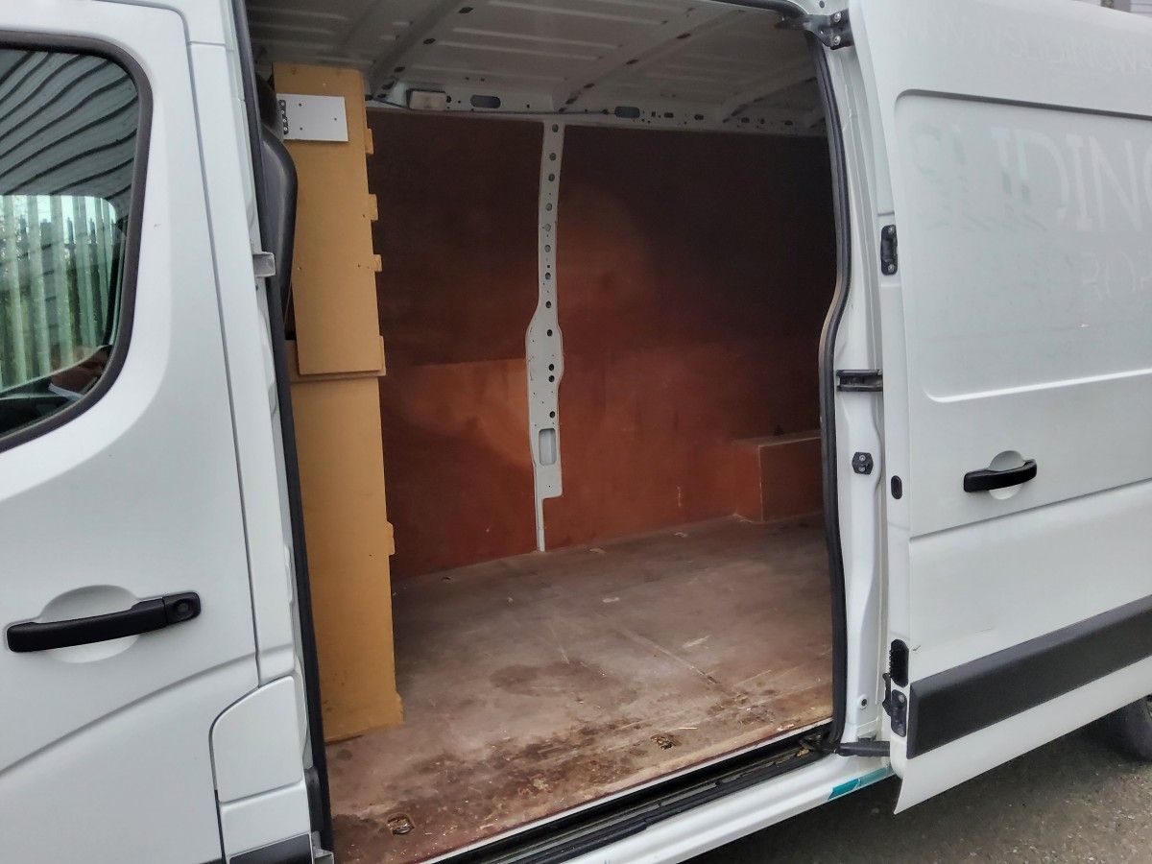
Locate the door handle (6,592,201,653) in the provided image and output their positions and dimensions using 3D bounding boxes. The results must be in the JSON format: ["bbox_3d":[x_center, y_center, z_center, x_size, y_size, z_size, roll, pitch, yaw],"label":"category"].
[{"bbox_3d":[-0.653,0.262,1.206,0.232,0.037,0.047,-7,10,-28],"label":"door handle"}]

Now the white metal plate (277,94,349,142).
[{"bbox_3d":[-0.593,-0.710,1.960,0.148,0.098,0.017,-7,10,-28],"label":"white metal plate"}]

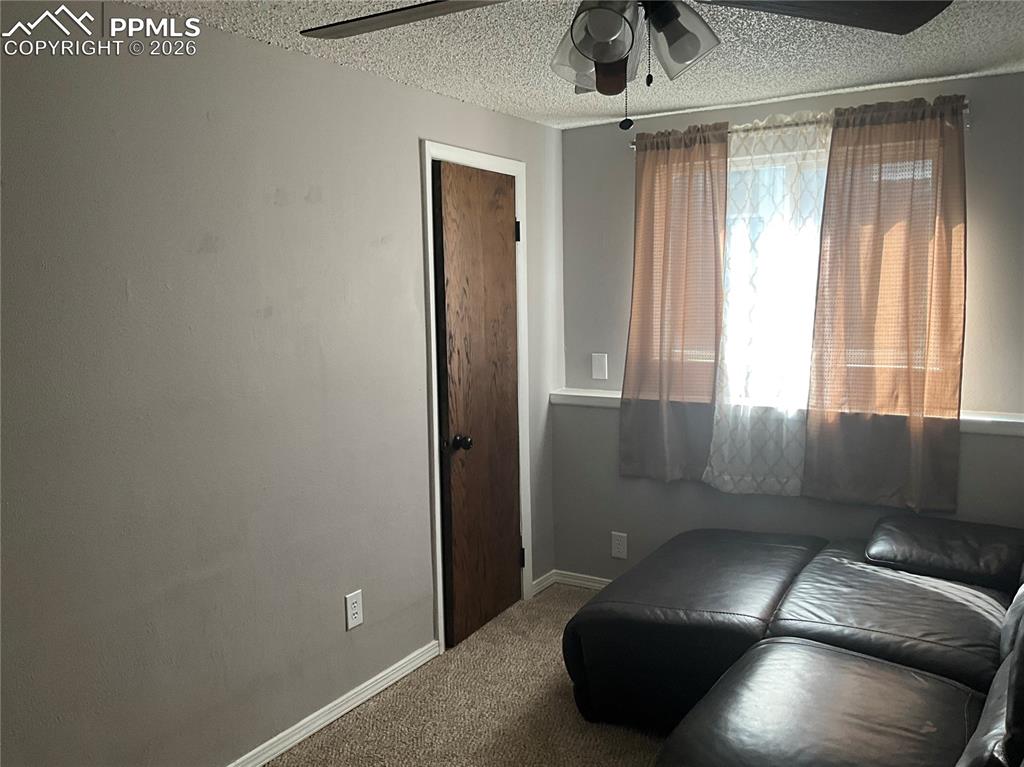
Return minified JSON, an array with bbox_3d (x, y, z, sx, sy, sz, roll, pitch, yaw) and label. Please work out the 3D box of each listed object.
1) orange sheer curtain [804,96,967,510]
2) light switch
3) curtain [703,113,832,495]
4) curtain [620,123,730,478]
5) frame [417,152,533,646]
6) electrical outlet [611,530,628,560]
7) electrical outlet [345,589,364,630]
[{"bbox_3d":[1.503,-0.307,3.460,0.585,1.600,0.110,3,8,32],"label":"orange sheer curtain"},{"bbox_3d":[0.442,-0.084,4.293,0.082,0.124,0.010,3,8,32],"label":"light switch"},{"bbox_3d":[1.102,-0.314,3.709,0.520,1.600,0.110,3,8,32],"label":"curtain"},{"bbox_3d":[0.729,-0.345,3.938,0.485,1.600,0.110,3,8,32],"label":"curtain"},{"bbox_3d":[-0.163,0.050,3.794,0.120,2.085,0.800,3,8,32],"label":"frame"},{"bbox_3d":[0.527,0.792,4.186,0.080,0.124,0.010,3,8,32],"label":"electrical outlet"},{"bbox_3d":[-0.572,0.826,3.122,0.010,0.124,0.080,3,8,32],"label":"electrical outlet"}]

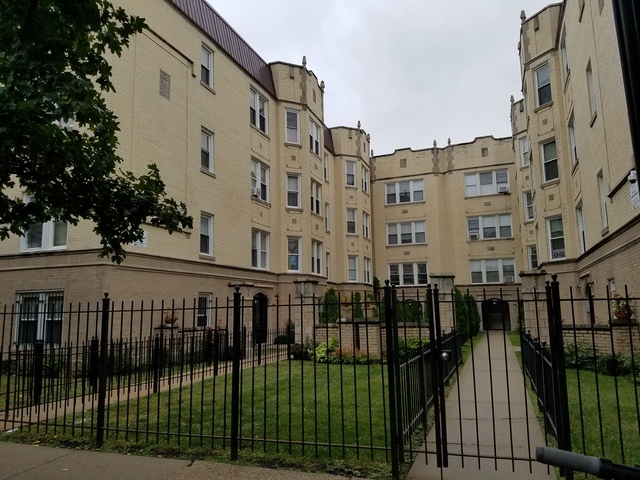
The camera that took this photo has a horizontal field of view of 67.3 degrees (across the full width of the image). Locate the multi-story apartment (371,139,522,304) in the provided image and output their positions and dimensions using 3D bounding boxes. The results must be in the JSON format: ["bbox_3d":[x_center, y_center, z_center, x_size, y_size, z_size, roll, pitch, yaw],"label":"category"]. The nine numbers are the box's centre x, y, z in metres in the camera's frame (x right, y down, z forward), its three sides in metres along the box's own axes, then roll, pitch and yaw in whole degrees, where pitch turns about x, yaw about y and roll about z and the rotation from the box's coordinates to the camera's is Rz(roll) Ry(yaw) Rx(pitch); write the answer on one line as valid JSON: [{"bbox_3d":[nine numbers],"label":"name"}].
[{"bbox_3d":[9.872,0.153,36.597,10.032,12.920,8.000,-4,-9,20],"label":"multi-story apartment"}]

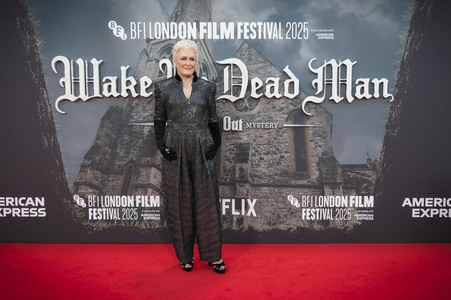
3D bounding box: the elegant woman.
[{"bbox_3d":[-0.272,0.045,2.282,0.520,1.720,0.340,-1,3,-12],"label":"elegant woman"}]

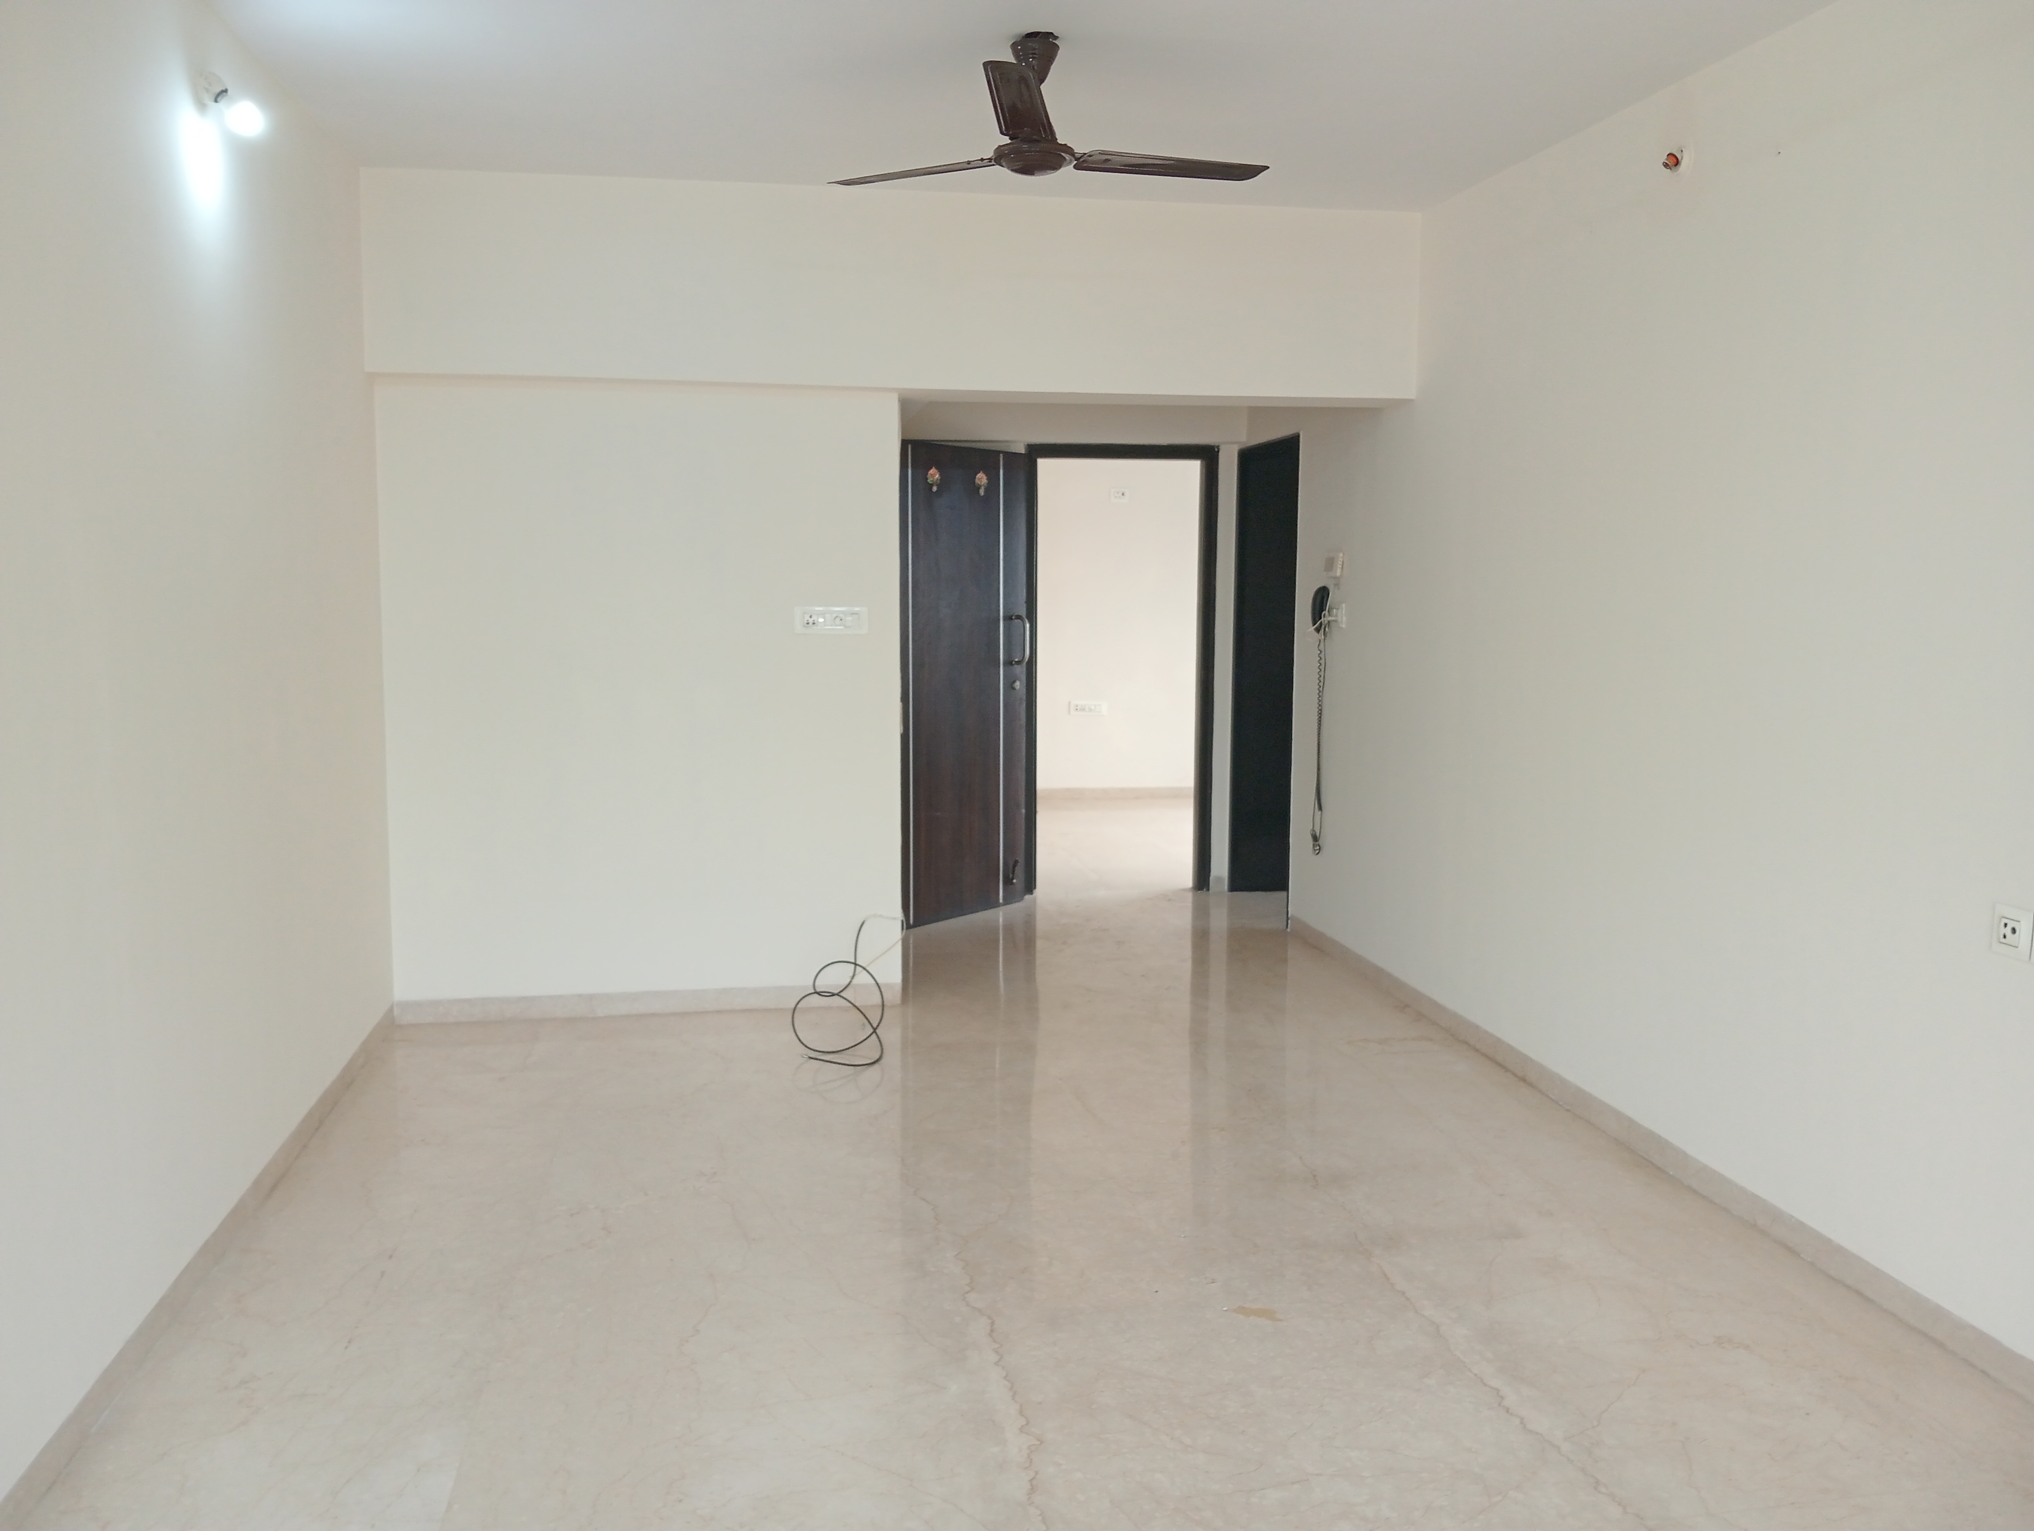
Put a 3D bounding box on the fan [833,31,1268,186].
[{"bbox_3d":[0.032,-1.500,3.685,1.120,0.334,1.000,1,7,6],"label":"fan"}]

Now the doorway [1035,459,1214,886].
[{"bbox_3d":[0.481,-0.439,7.749,0.891,2.092,0.120,-1,7,-10],"label":"doorway"}]

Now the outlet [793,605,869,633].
[{"bbox_3d":[-0.627,-0.490,5.580,0.244,0.091,0.018,-1,7,-10],"label":"outlet"}]

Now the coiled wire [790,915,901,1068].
[{"bbox_3d":[-0.536,0.713,5.353,0.395,0.348,0.660,-1,7,-10],"label":"coiled wire"}]

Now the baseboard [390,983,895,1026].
[{"bbox_3d":[-1.240,0.812,5.638,1.685,0.078,0.018,-1,7,-10],"label":"baseboard"}]

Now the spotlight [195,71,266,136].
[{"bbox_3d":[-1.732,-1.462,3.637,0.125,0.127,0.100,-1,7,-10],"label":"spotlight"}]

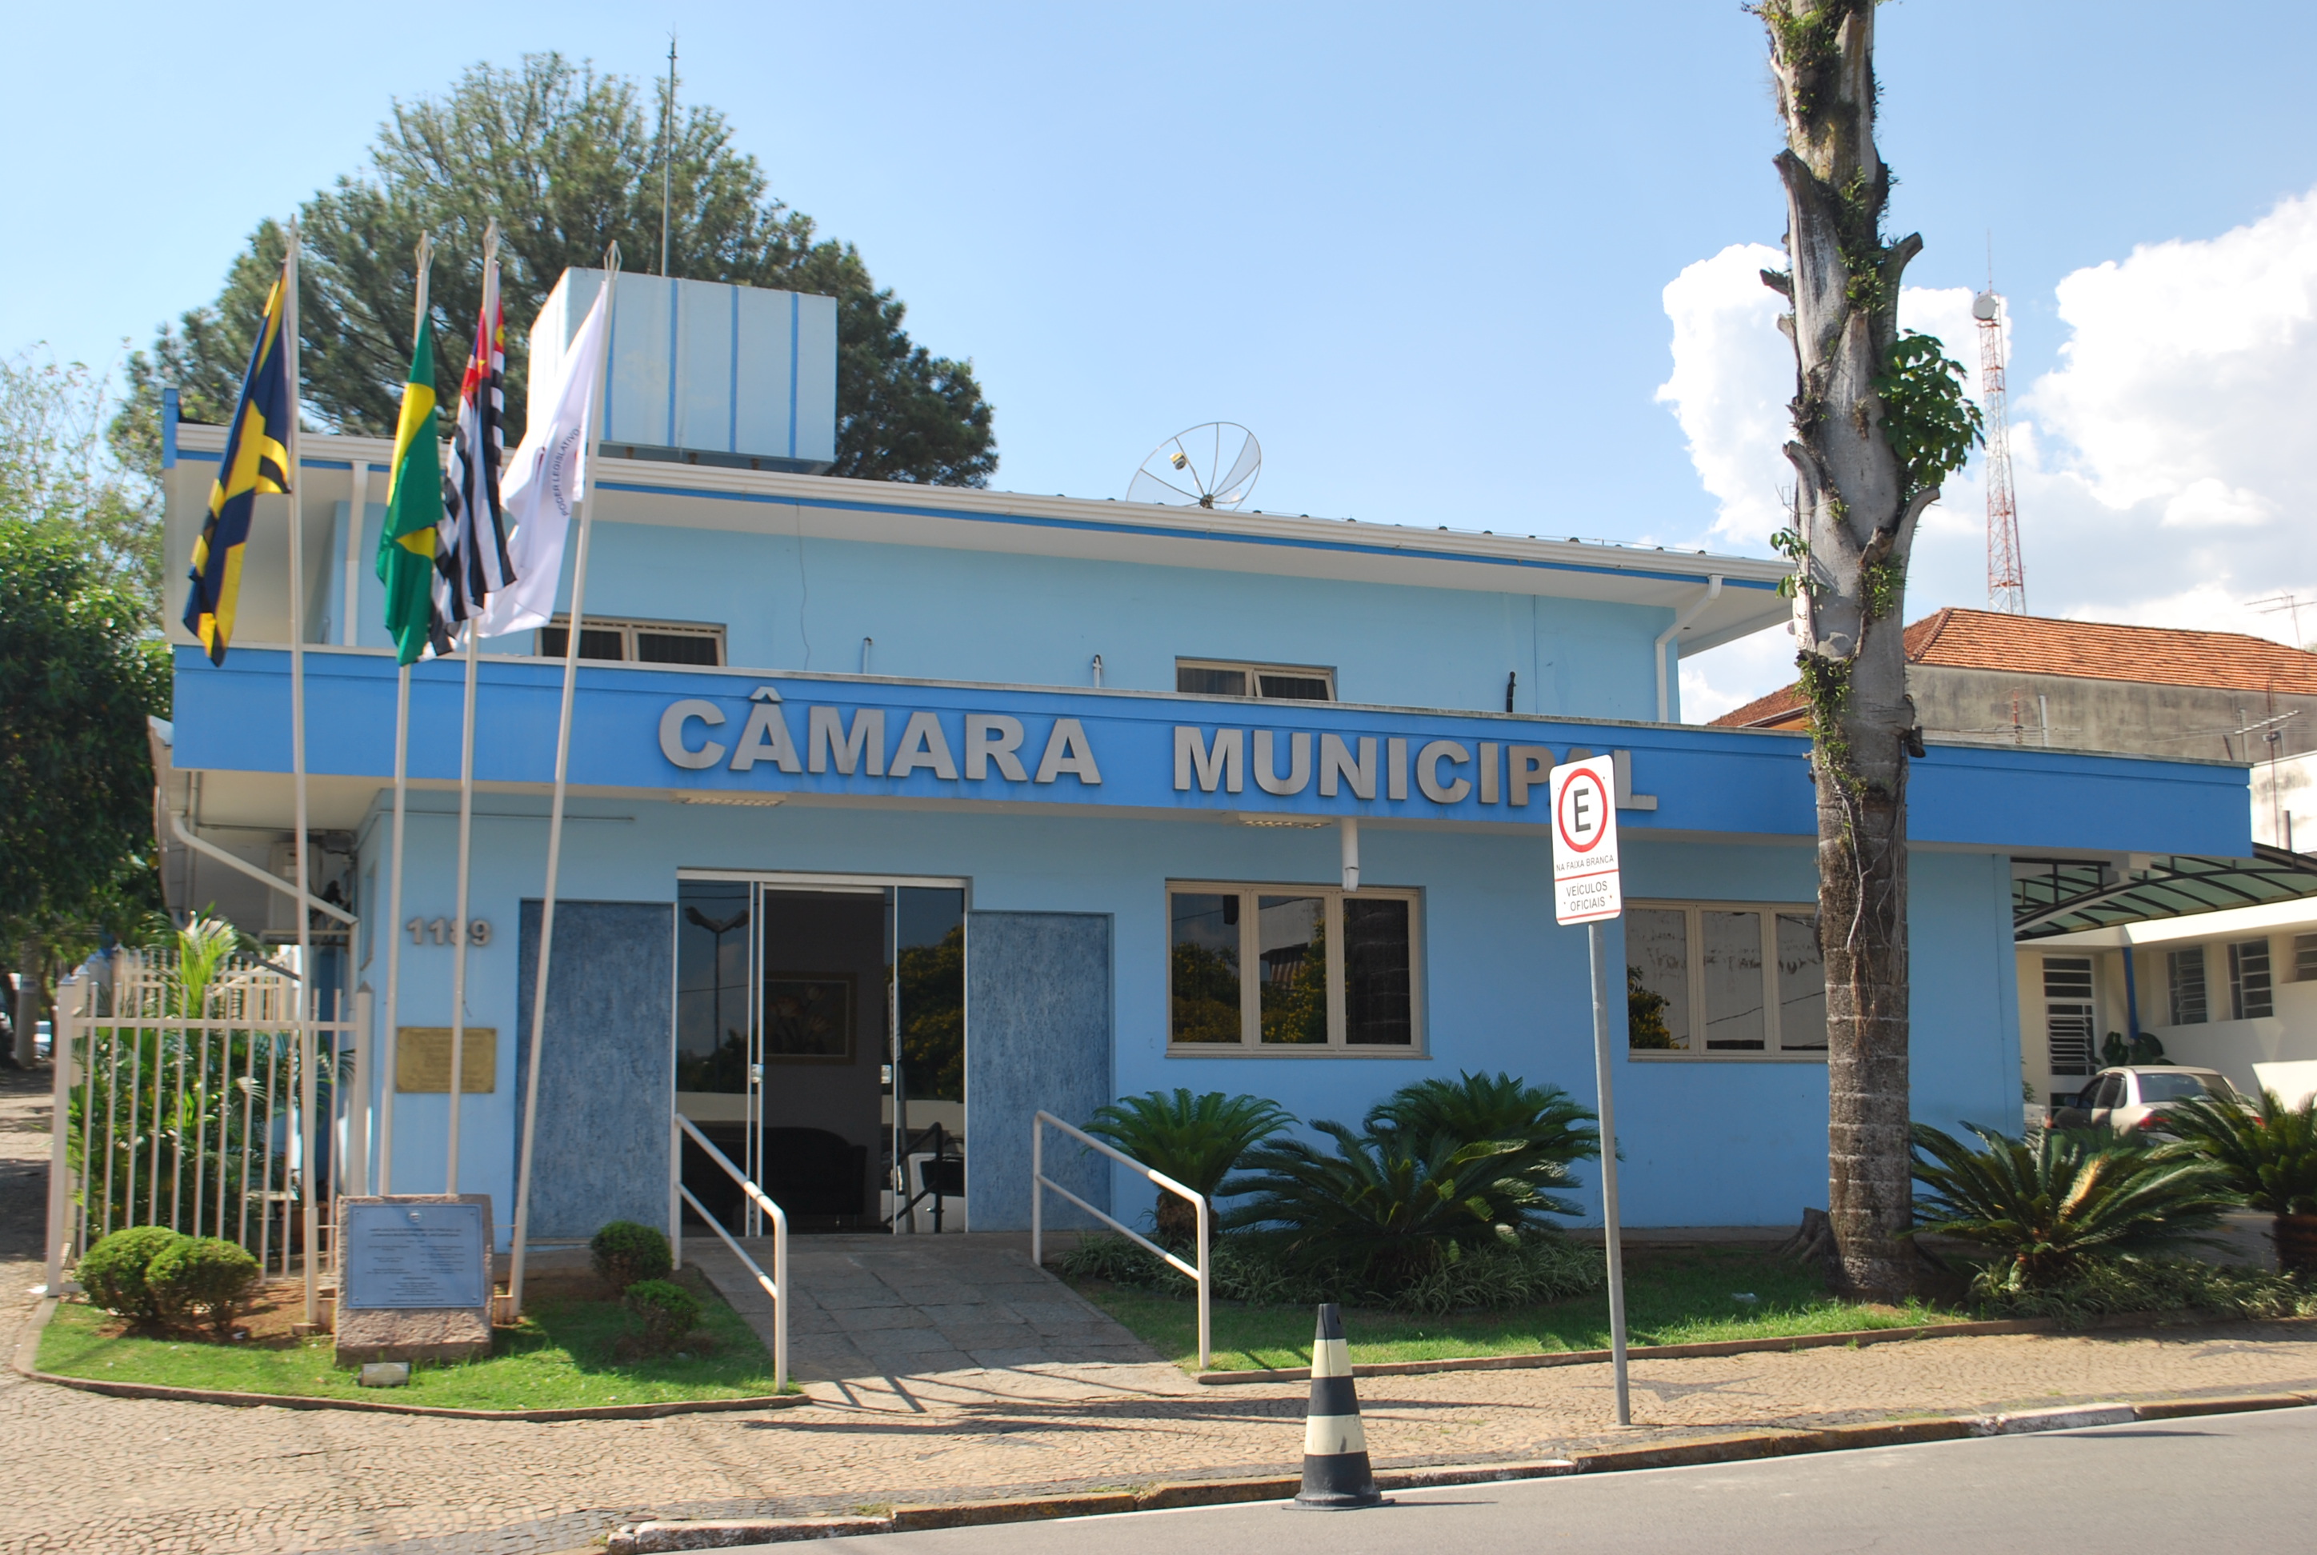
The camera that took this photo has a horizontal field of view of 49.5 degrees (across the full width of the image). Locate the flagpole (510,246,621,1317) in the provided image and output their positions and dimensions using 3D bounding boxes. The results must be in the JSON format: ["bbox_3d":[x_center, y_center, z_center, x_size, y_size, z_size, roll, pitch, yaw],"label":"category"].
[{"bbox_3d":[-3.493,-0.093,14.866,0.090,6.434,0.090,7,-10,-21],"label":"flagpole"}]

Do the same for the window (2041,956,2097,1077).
[{"bbox_3d":[12.691,3.335,35.002,0.899,1.633,0.100,3,-9,-21],"label":"window"}]

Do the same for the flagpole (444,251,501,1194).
[{"bbox_3d":[-3.636,-0.096,13.277,0.090,5.880,0.090,3,-9,-19],"label":"flagpole"}]

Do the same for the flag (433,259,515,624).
[{"bbox_3d":[-4.063,-1.914,14.856,0.480,2.270,0.350,3,-9,-21],"label":"flag"}]

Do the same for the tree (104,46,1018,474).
[{"bbox_3d":[-9.025,-2.230,36.596,13.286,17.460,12.622,3,-9,-21],"label":"tree"}]

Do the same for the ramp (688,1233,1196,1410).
[{"bbox_3d":[-1.237,2.878,13.513,2.100,0.630,3.100,3,-9,-19],"label":"ramp"}]

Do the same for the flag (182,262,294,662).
[{"bbox_3d":[-5.040,-1.742,13.779,0.576,2.246,0.350,3,-9,-21],"label":"flag"}]

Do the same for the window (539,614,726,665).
[{"bbox_3d":[-4.404,-0.898,21.072,1.575,0.950,0.100,3,-9,-21],"label":"window"}]

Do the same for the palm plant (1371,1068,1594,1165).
[{"bbox_3d":[2.011,2.370,15.567,1.384,1.109,1.354,3,-9,-19],"label":"palm plant"}]

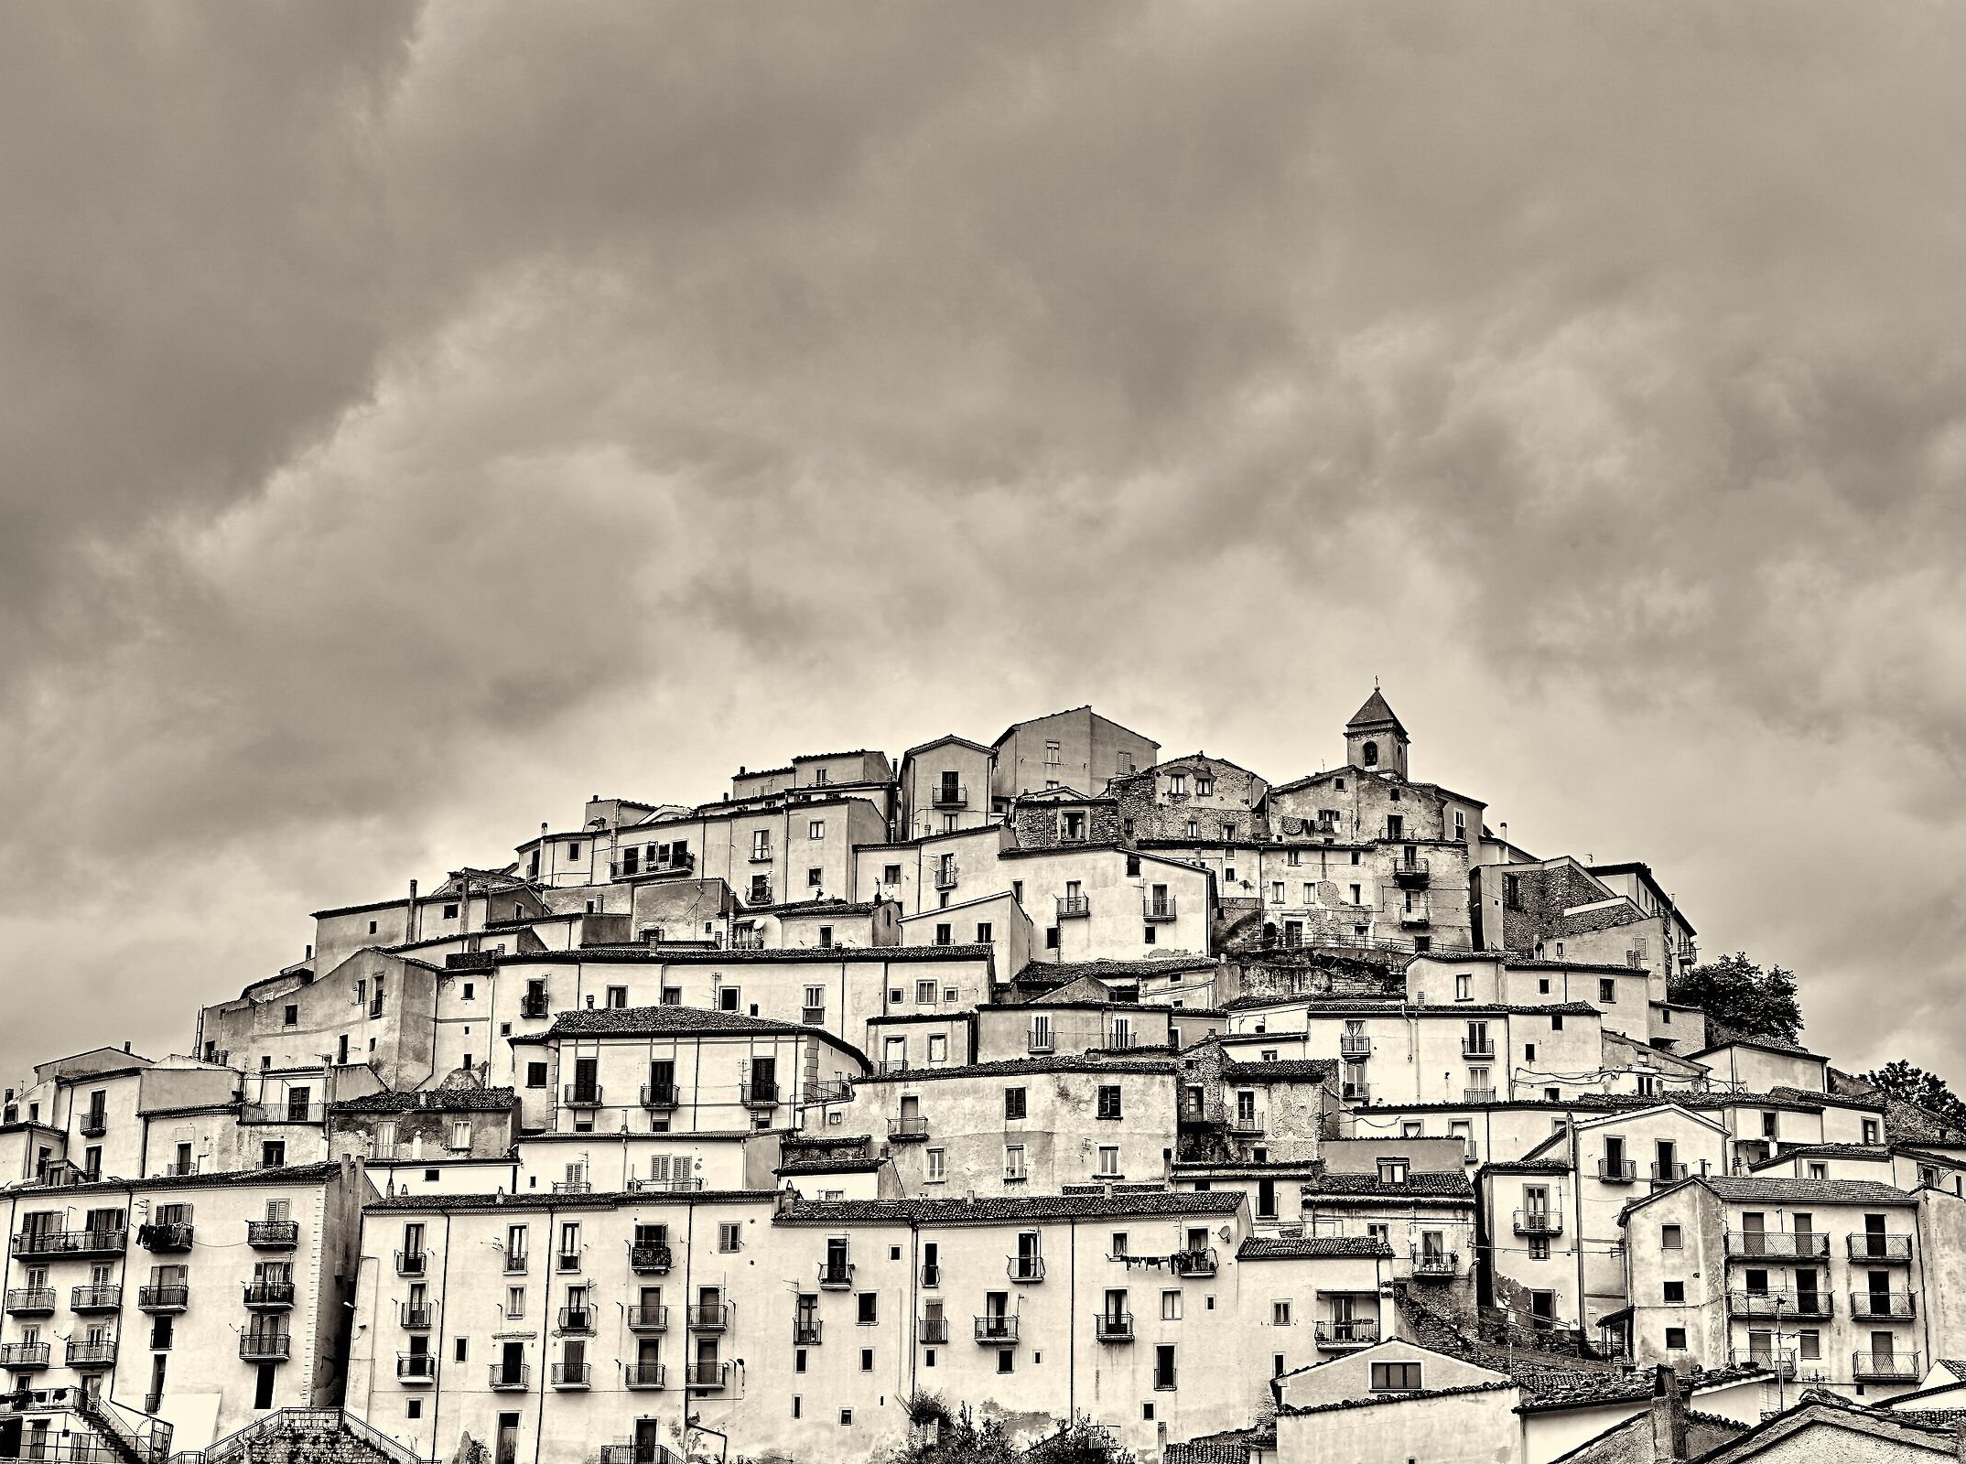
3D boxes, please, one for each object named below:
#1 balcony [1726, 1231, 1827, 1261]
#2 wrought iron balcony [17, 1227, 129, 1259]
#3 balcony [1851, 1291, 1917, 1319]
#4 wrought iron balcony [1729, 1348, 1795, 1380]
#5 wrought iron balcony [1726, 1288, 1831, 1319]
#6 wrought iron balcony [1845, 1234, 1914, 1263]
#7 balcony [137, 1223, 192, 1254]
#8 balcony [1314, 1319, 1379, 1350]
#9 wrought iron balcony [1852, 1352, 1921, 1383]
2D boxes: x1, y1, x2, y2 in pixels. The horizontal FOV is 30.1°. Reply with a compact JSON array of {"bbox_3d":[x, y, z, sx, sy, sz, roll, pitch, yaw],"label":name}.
[{"bbox_3d":[36.850,23.880,170.000,4.510,1.120,1.000,1,-19,-1],"label":"balcony"},{"bbox_3d":[-45.470,25.540,183.000,5.570,1.240,1.000,-5,-19,16],"label":"wrought iron balcony"},{"bbox_3d":[41.830,26.630,170.000,2.800,1.120,1.000,1,-19,-1],"label":"balcony"},{"bbox_3d":[36.210,29.340,170.000,2.910,1.230,1.000,1,-19,-1],"label":"wrought iron balcony"},{"bbox_3d":[36.970,26.550,170.000,4.590,1.190,1.000,1,-19,-1],"label":"wrought iron balcony"},{"bbox_3d":[41.670,24.000,170.000,2.790,1.210,1.000,1,-19,-1],"label":"wrought iron balcony"},{"bbox_3d":[-40.650,25.180,182.000,2.380,1.250,0.950,-3,-19,12],"label":"balcony"},{"bbox_3d":[17.680,29.300,178.000,3.040,1.250,1.000,-1,-19,5],"label":"balcony"},{"bbox_3d":[41.950,29.500,170.000,2.870,1.230,1.000,1,-19,-1],"label":"wrought iron balcony"}]

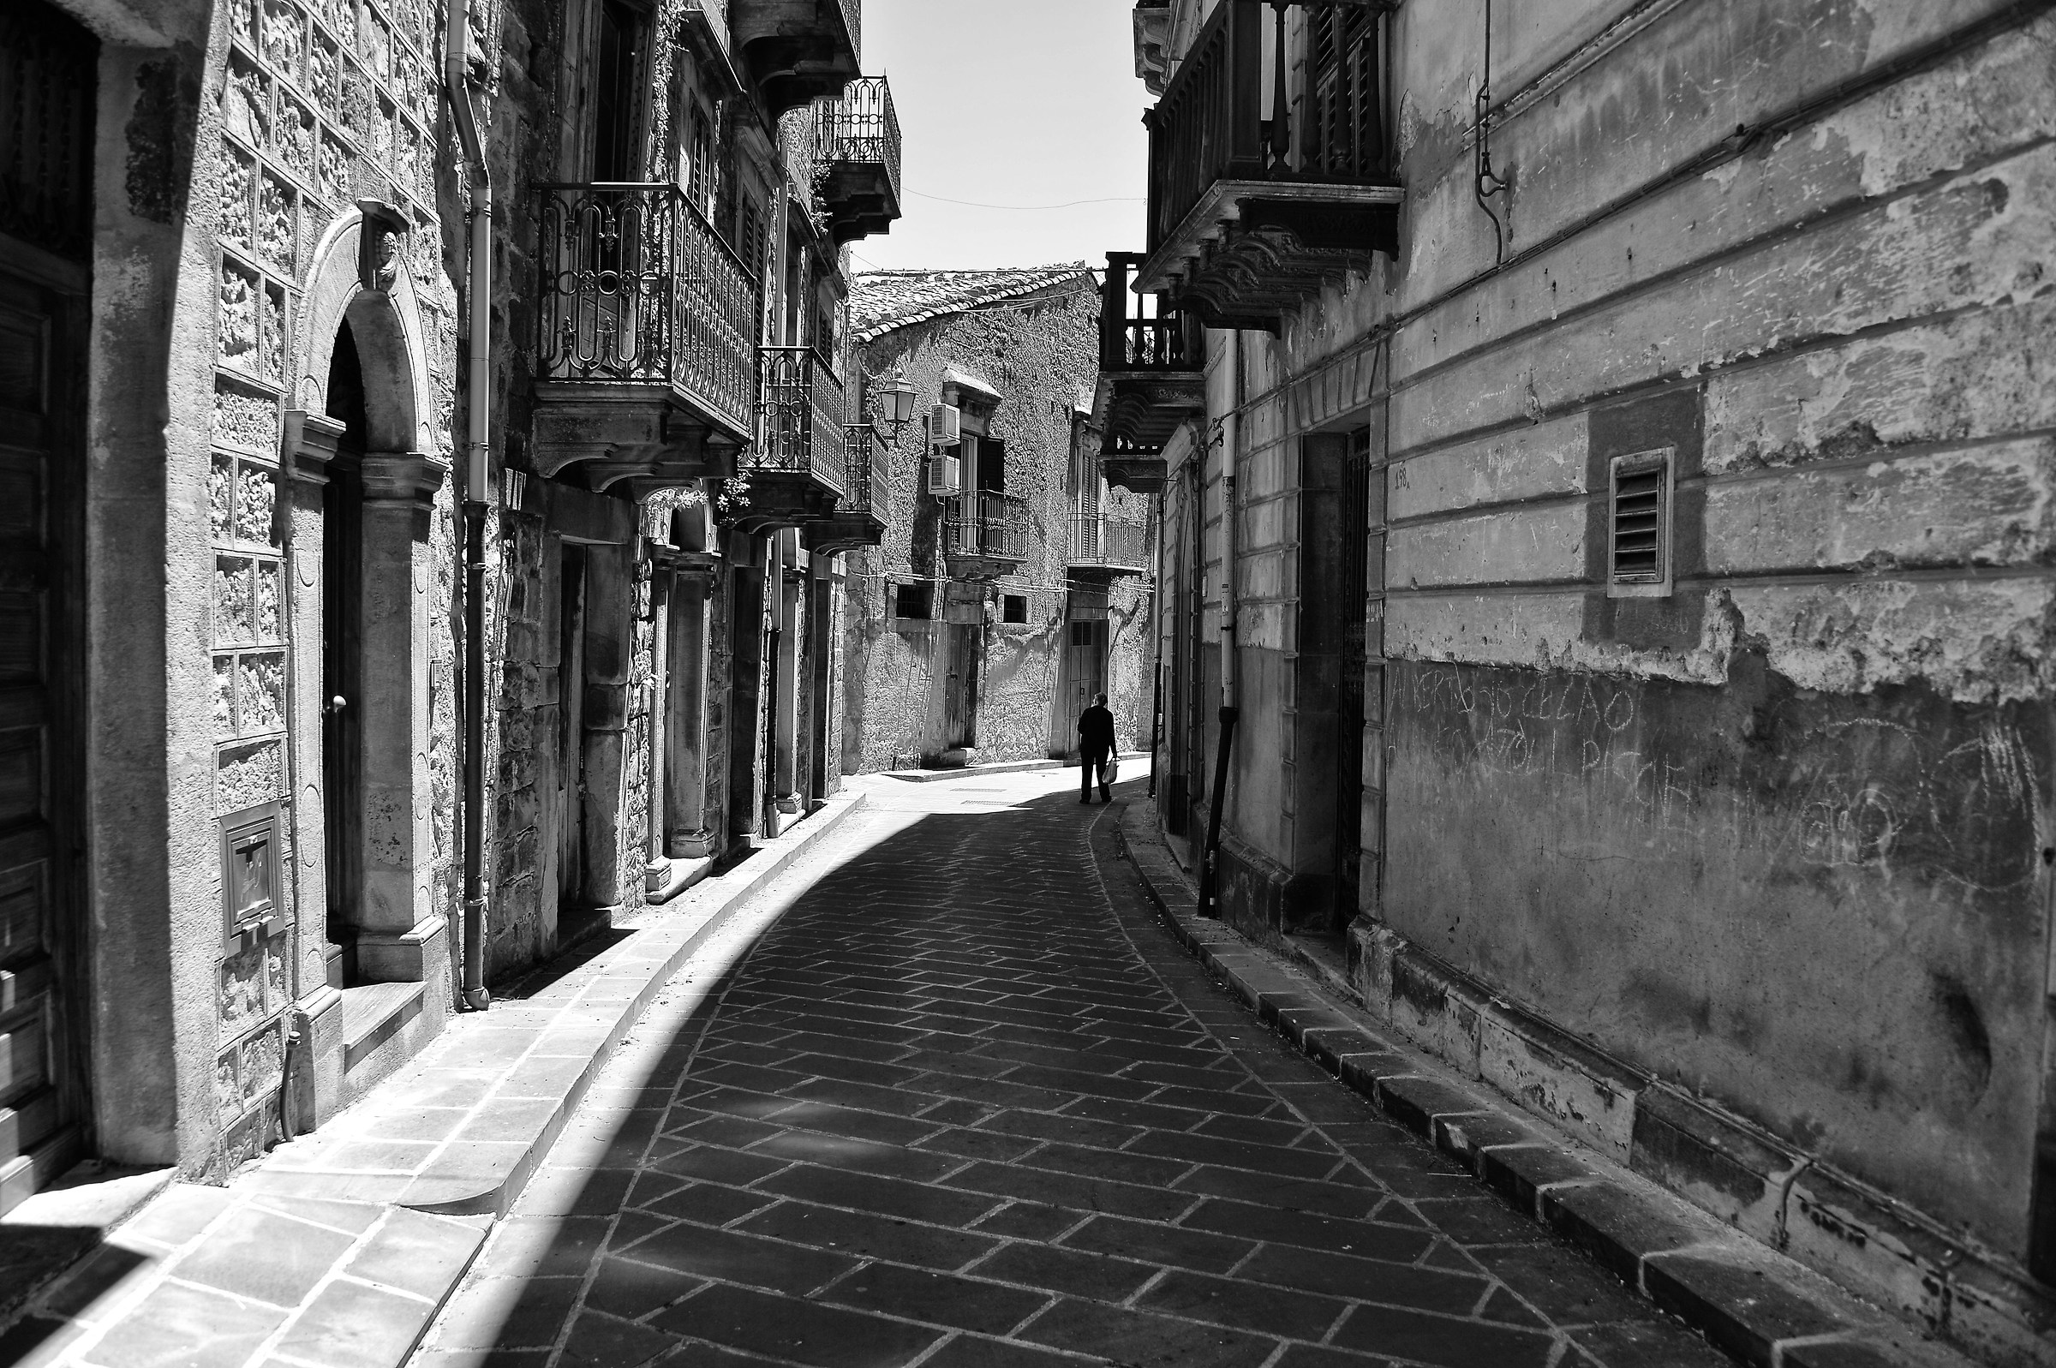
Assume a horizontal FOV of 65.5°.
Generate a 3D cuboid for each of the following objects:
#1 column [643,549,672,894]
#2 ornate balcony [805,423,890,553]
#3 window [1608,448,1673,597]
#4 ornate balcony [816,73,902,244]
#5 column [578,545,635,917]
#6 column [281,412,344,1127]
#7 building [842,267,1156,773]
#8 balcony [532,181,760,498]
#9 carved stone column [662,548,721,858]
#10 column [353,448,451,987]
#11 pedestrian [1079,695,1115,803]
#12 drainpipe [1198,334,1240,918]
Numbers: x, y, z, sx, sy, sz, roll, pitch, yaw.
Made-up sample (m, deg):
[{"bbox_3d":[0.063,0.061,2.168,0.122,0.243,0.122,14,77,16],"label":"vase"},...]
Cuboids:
[{"bbox_3d":[-2.480,0.240,10.600,0.260,2.280,0.370,1,2,0],"label":"column"},{"bbox_3d":[-2.100,-2.185,18.750,0.730,1.420,2.450,1,2,0],"label":"ornate balcony"},{"bbox_3d":[2.132,-0.552,5.513,0.100,0.500,0.430,1,2,-7],"label":"window"},{"bbox_3d":[-2.020,-6.220,19.250,0.820,1.480,2.200,1,2,1],"label":"ornate balcony"},{"bbox_3d":[-2.600,0.277,9.900,0.280,2.270,0.250,1,2,0],"label":"column"},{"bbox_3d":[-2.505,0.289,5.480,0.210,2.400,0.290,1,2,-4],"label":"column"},{"bbox_3d":[0.300,-3.513,30.800,1.200,10.100,13.000,2,2,25],"label":"building"},{"bbox_3d":[-2.110,-1.810,9.180,0.730,1.420,2.420,1,2,0],"label":"balcony"},{"bbox_3d":[-2.550,0.175,12.150,0.320,2.300,0.420,1,2,0],"label":"carved stone column"},{"bbox_3d":[-2.390,0.130,6.140,0.250,2.020,0.370,1,2,-6],"label":"column"},{"bbox_3d":[1.019,0.944,23.700,0.560,1.670,0.360,1,2,-6],"label":"pedestrian"},{"bbox_3d":[1.200,-0.360,10.000,0.210,3.650,0.120,1,2,-5],"label":"drainpipe"}]

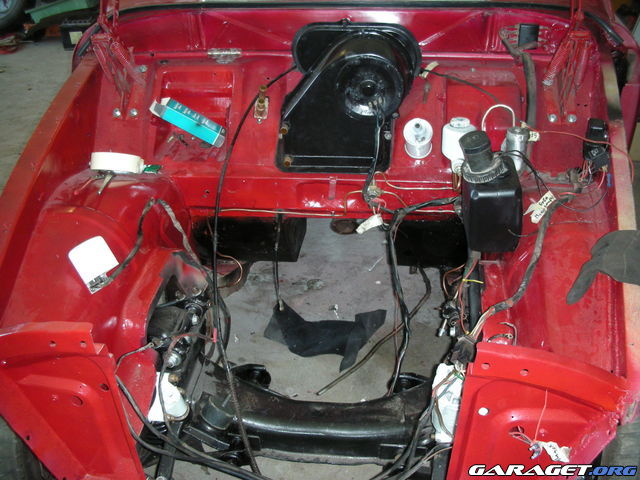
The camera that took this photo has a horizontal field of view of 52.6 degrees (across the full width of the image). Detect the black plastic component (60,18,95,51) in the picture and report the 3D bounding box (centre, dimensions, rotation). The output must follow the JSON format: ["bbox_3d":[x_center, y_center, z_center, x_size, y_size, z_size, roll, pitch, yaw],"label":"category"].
[{"bbox_3d":[-1.398,-1.247,3.869,0.235,0.175,0.160,0,39,0],"label":"black plastic component"}]

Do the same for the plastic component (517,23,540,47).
[{"bbox_3d":[0.518,-0.506,1.600,0.053,0.064,0.025,0,39,0],"label":"plastic component"}]

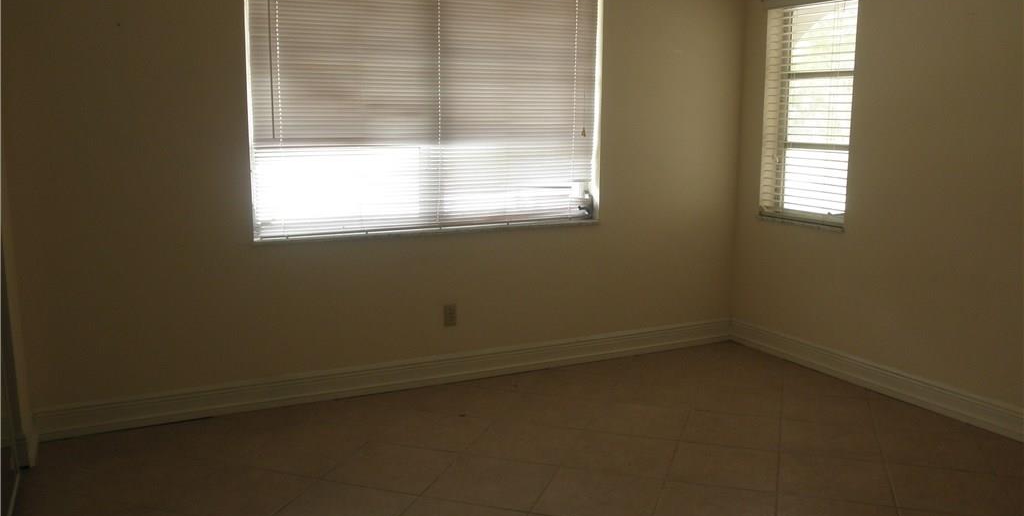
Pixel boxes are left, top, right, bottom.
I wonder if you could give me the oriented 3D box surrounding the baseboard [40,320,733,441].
[{"bbox_3d":[-0.339,0.582,4.319,3.784,0.147,0.020,-5,10,-26],"label":"baseboard"}]

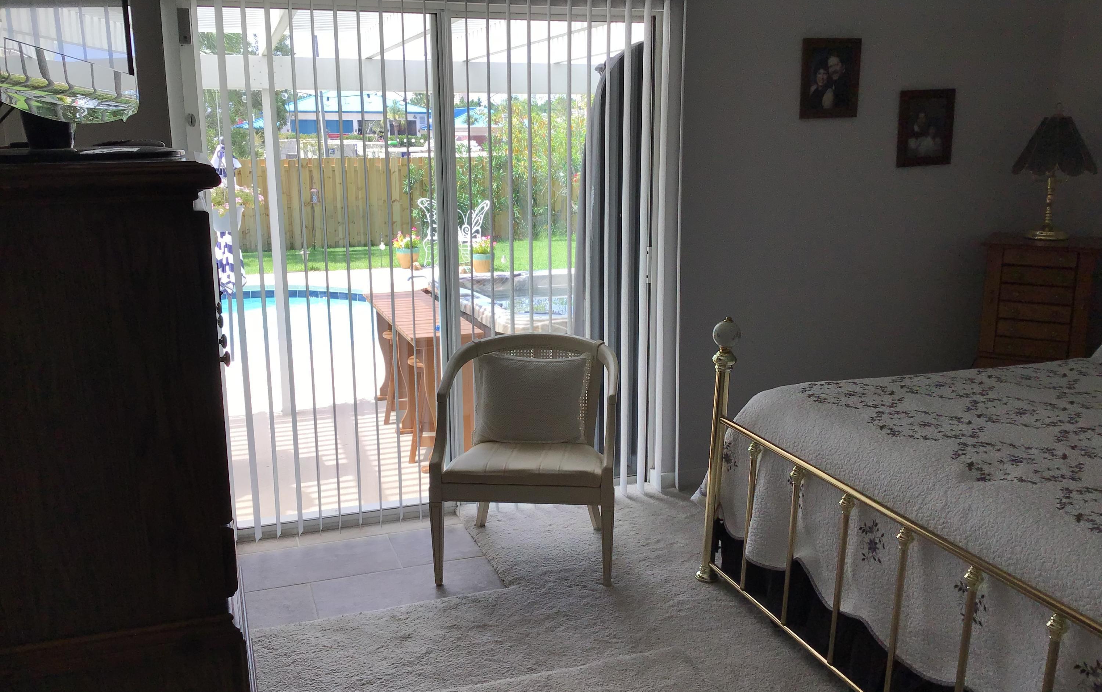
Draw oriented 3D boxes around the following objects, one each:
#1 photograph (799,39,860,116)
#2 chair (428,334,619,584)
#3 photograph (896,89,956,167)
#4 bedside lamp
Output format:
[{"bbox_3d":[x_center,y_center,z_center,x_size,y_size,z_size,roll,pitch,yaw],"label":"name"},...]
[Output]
[{"bbox_3d":[1.139,-1.091,4.026,0.280,0.316,0.022,-5,13,-19],"label":"photograph"},{"bbox_3d":[-0.080,0.374,3.487,0.610,0.765,0.560,0,12,3],"label":"chair"},{"bbox_3d":[1.606,-0.933,4.229,0.280,0.316,0.022,-5,13,-19],"label":"photograph"},{"bbox_3d":[2.127,-0.735,4.191,0.325,0.560,0.325,7,14,31],"label":"bedside lamp"}]

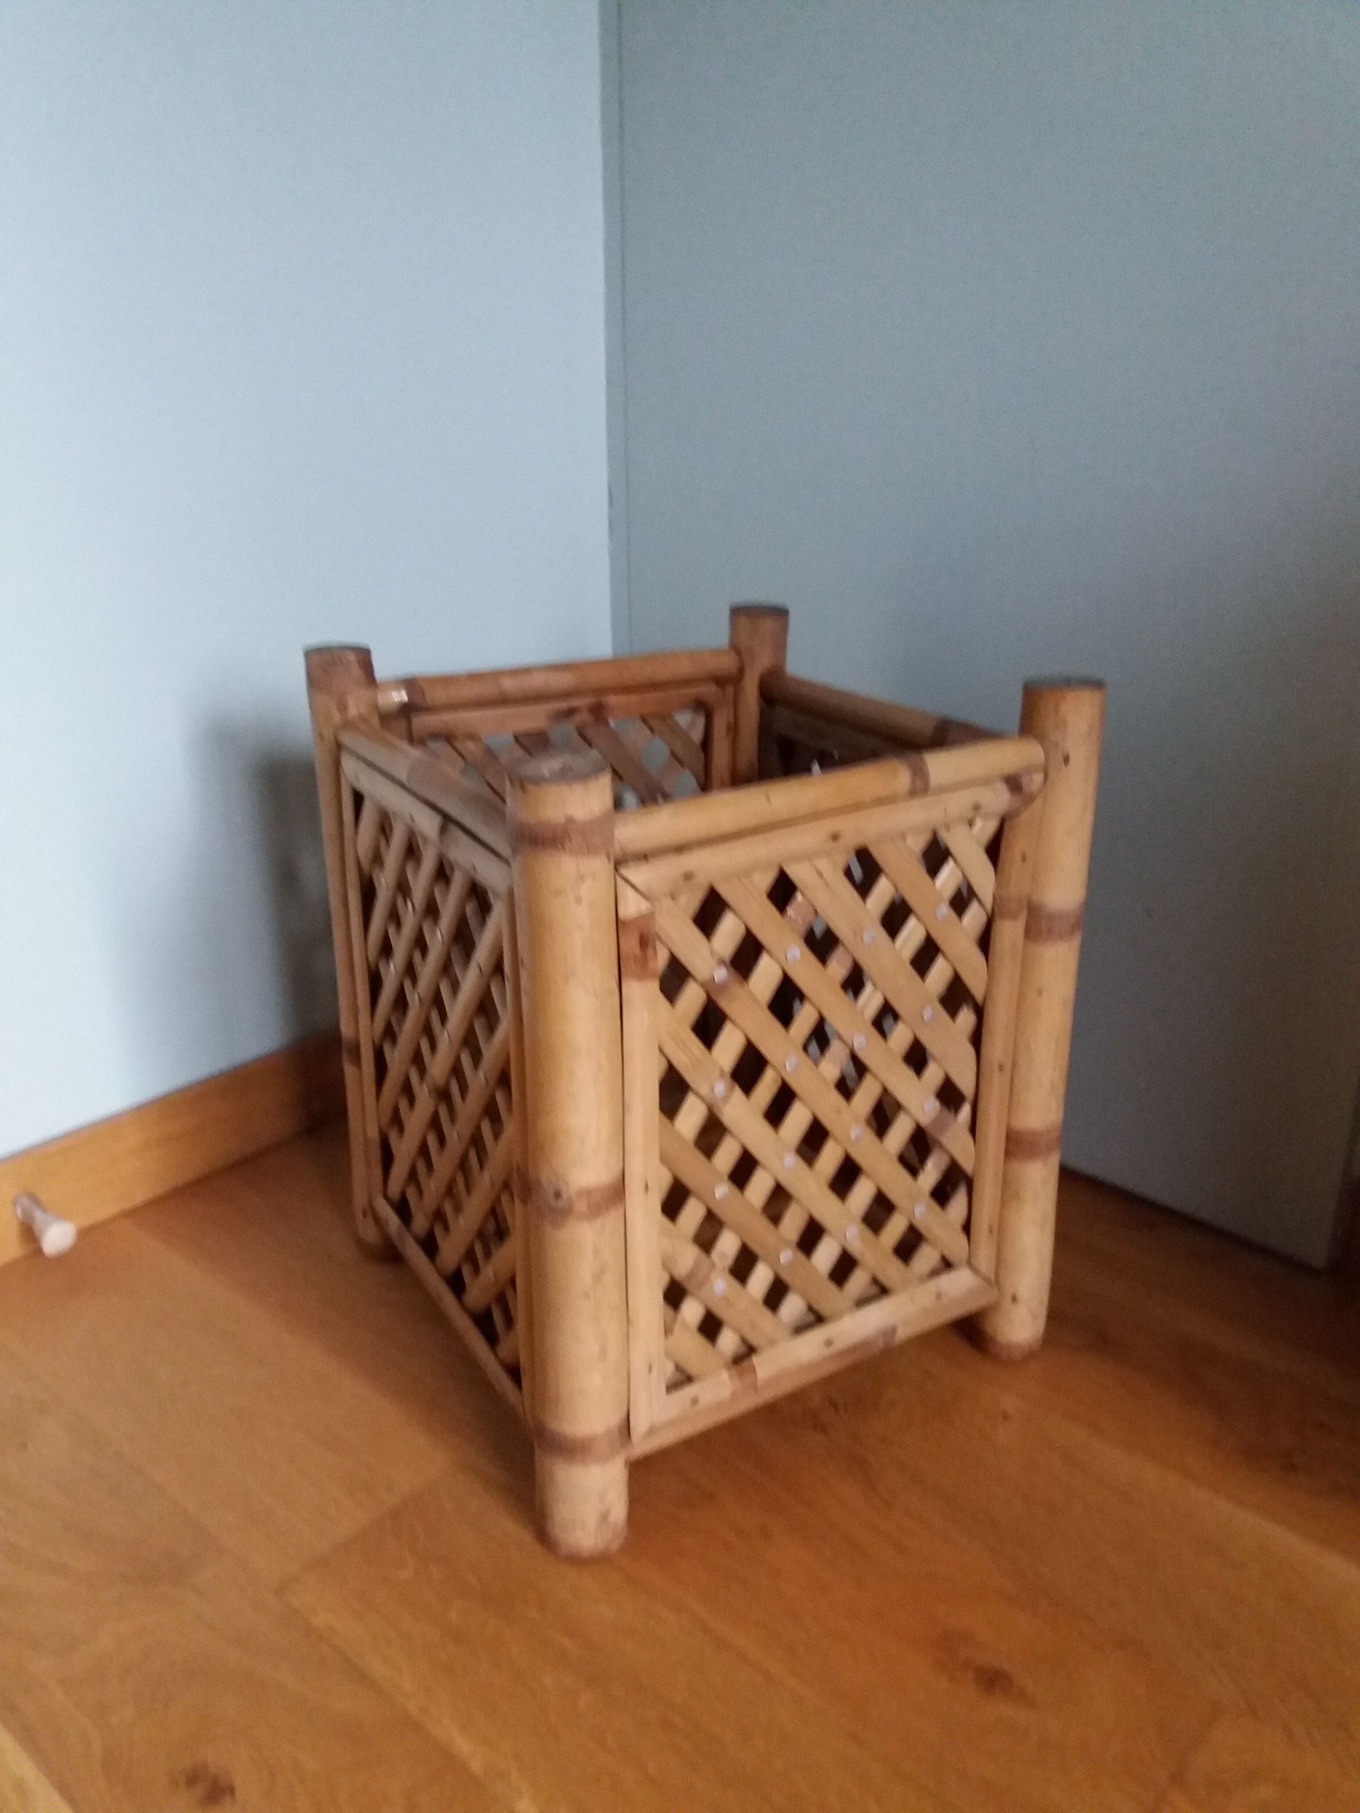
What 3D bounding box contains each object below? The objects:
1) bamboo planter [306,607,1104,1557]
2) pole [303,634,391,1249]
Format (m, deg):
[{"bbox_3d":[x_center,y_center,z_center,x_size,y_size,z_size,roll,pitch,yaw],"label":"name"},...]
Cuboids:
[{"bbox_3d":[0.001,0.071,1.059,0.407,0.489,0.407,-12,24,-29],"label":"bamboo planter"},{"bbox_3d":[-0.243,0.049,1.116,0.049,0.489,0.049,-12,24,-29],"label":"pole"}]

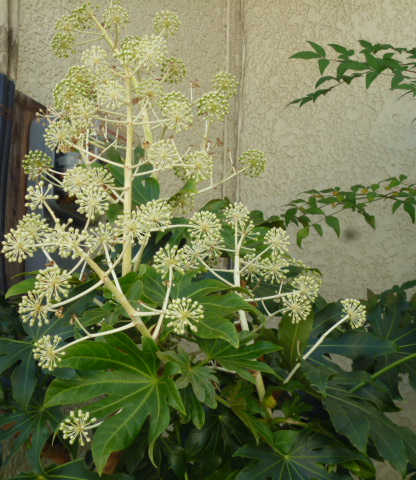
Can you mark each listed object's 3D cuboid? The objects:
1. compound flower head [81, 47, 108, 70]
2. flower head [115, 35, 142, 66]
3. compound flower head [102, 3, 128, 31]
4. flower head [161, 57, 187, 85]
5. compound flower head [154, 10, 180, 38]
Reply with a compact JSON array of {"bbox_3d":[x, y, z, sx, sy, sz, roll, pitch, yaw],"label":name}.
[{"bbox_3d":[-0.157,-0.252,2.000,0.039,0.033,0.036,3,-12,-5],"label":"compound flower head"},{"bbox_3d":[-0.113,-0.268,2.040,0.041,0.044,0.041,2,-12,0],"label":"flower head"},{"bbox_3d":[-0.133,-0.322,2.080,0.037,0.040,0.037,2,-11,0],"label":"compound flower head"},{"bbox_3d":[-0.049,-0.239,2.030,0.037,0.039,0.037,3,-12,-2],"label":"flower head"},{"bbox_3d":[-0.058,-0.309,2.060,0.037,0.037,0.036,2,-12,0],"label":"compound flower head"}]

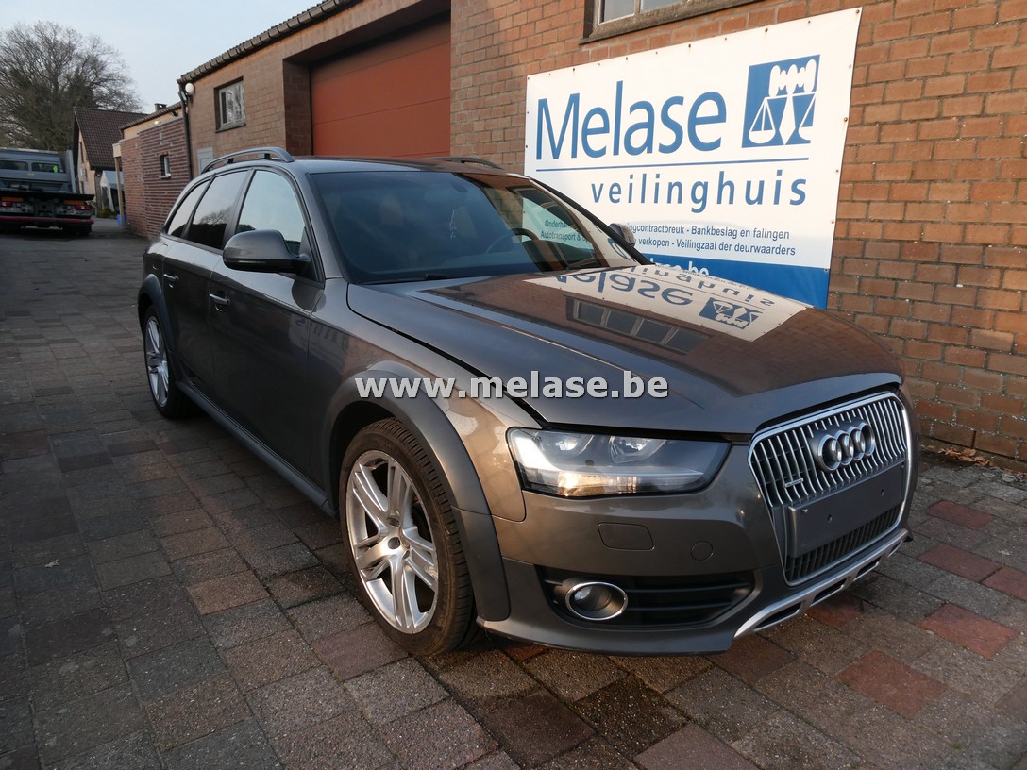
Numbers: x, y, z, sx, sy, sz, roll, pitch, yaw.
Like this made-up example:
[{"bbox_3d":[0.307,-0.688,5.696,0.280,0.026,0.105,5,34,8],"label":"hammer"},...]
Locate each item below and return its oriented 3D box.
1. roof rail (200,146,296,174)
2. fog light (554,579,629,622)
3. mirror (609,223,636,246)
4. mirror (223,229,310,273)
[{"bbox_3d":[-1.414,-1.148,3.635,0.065,0.085,1.622,-9,17,-35],"label":"roof rail"},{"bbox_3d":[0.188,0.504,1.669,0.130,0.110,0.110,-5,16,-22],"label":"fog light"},{"bbox_3d":[0.555,-0.721,3.570,0.235,0.160,0.160,-10,18,-37],"label":"mirror"},{"bbox_3d":[-0.867,-0.466,2.476,0.235,0.160,0.160,-10,18,-37],"label":"mirror"}]

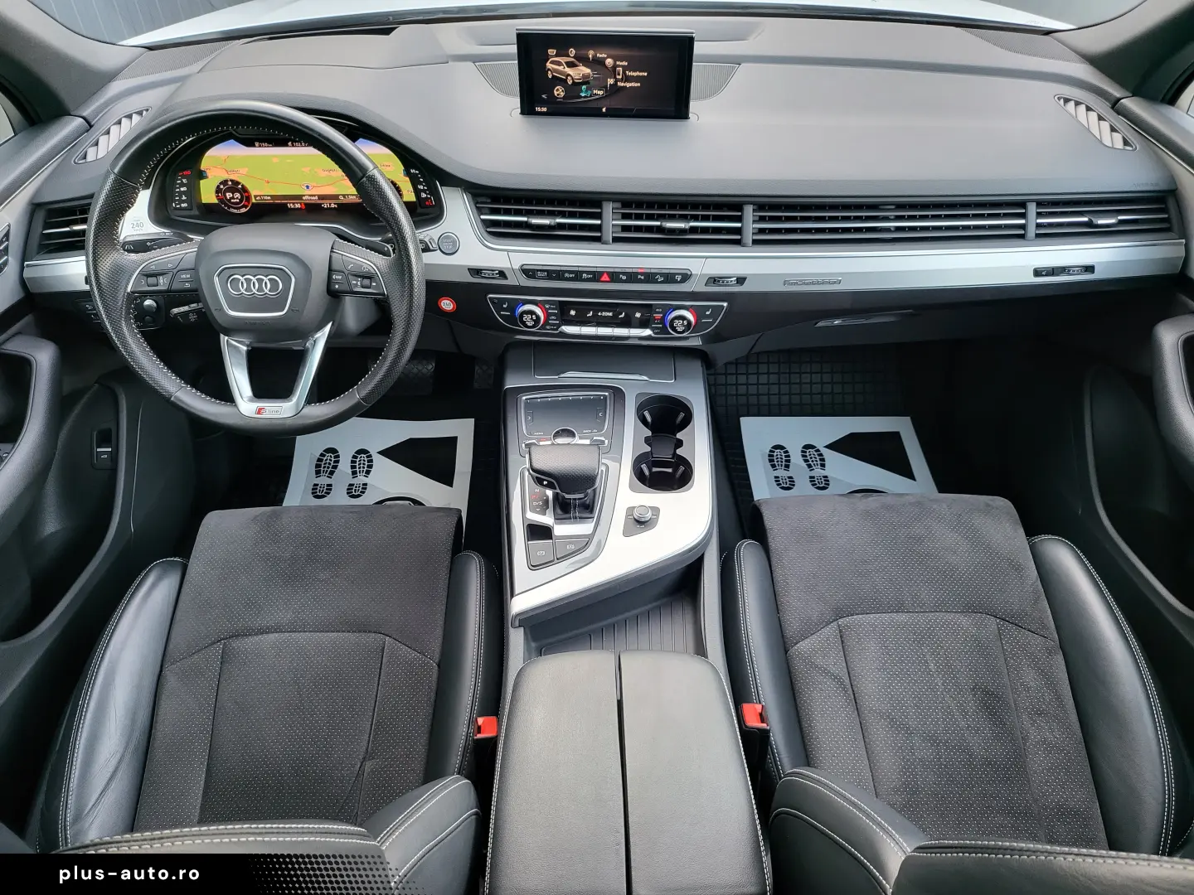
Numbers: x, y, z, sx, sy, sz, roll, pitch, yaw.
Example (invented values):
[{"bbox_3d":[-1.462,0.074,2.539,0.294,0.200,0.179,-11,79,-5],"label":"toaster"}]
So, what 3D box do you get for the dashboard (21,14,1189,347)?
[{"bbox_3d":[0.012,-0.429,1.224,1.480,0.330,0.550,-1,41,0],"label":"dashboard"}]

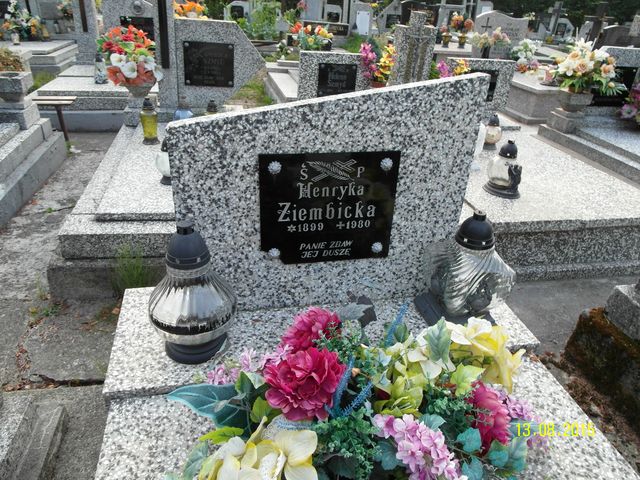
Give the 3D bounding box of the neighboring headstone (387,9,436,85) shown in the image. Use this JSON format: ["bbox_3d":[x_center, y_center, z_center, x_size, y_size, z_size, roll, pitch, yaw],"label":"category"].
[{"bbox_3d":[0.759,-1.462,3.655,0.330,0.760,0.100,-2,29,-11],"label":"neighboring headstone"}]

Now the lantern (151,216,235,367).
[{"bbox_3d":[-0.279,0.107,0.951,0.190,0.336,0.190,-2,29,-11],"label":"lantern"}]

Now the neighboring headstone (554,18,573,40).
[{"bbox_3d":[6.135,-5.223,11.070,0.460,0.543,0.120,-3,29,-12],"label":"neighboring headstone"}]

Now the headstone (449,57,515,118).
[{"bbox_3d":[1.293,-1.232,3.561,0.550,0.412,0.100,-3,29,-12],"label":"headstone"}]

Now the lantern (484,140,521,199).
[{"bbox_3d":[0.917,-0.363,2.189,0.170,0.255,0.135,23,34,32],"label":"lantern"}]

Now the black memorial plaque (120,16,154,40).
[{"bbox_3d":[-1.861,-2.154,4.550,0.335,0.280,0.020,-3,29,-12],"label":"black memorial plaque"}]

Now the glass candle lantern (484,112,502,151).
[{"bbox_3d":[1.210,-0.769,3.101,0.120,0.250,0.120,-2,29,-11],"label":"glass candle lantern"}]

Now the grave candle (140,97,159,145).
[{"bbox_3d":[-1.102,-0.777,2.855,0.112,0.272,0.112,-3,29,-12],"label":"grave candle"}]

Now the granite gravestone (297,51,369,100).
[{"bbox_3d":[0.093,-1.323,3.667,0.550,0.430,0.080,-2,29,-11],"label":"granite gravestone"}]

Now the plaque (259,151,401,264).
[{"bbox_3d":[0.022,-0.081,1.177,0.360,0.311,0.020,-3,28,-11],"label":"plaque"}]

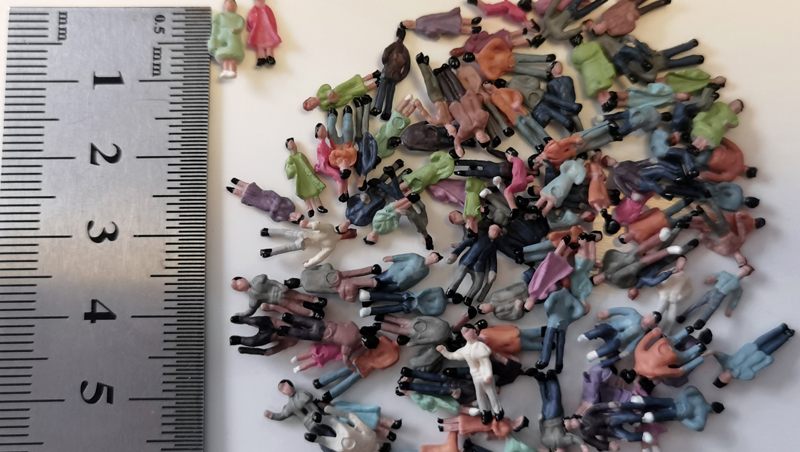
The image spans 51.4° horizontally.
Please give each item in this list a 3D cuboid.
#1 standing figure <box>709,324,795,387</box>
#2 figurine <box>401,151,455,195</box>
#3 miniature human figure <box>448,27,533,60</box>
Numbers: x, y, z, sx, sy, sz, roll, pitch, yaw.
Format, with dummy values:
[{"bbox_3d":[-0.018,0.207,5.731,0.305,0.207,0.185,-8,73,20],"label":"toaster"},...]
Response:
[{"bbox_3d":[0.043,0.015,0.102,0.013,0.003,0.006,-34,84,-6],"label":"standing figure"},{"bbox_3d":[0.004,-0.007,0.103,0.010,0.003,0.003,-33,84,-6],"label":"figurine"},{"bbox_3d":[0.012,-0.024,0.108,0.010,0.003,0.004,-9,82,-3],"label":"miniature human figure"}]

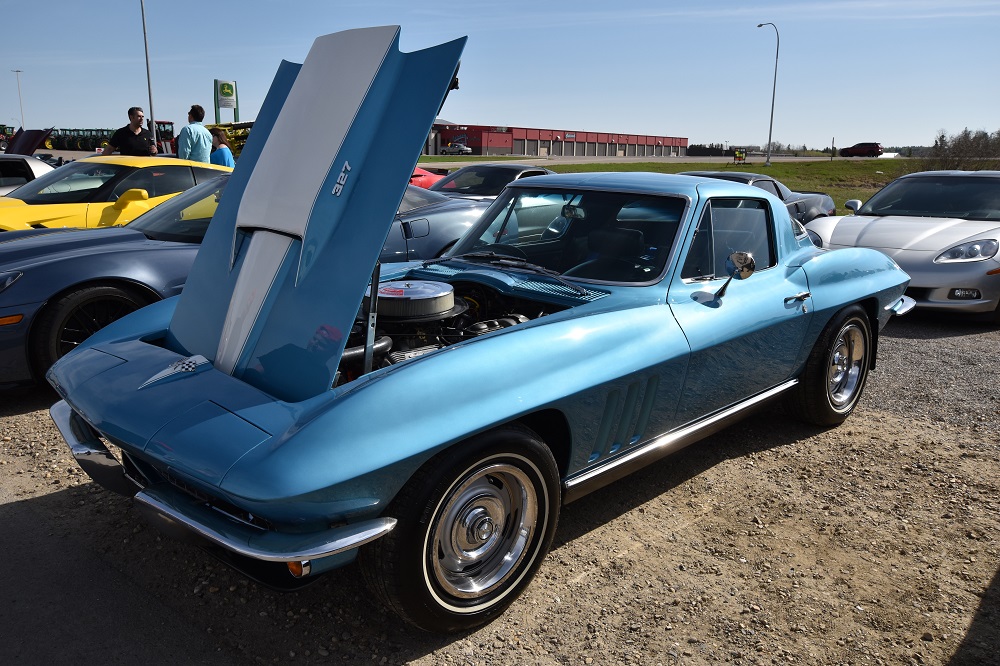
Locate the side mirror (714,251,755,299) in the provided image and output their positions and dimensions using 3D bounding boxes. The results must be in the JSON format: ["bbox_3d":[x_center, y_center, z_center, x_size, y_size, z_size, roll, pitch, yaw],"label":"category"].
[{"bbox_3d":[0.912,-0.228,3.220,0.120,0.180,0.095,10,16,34],"label":"side mirror"}]

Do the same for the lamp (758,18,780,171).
[{"bbox_3d":[21.388,-19.346,67.867,2.200,11.130,0.380,10,16,36],"label":"lamp"}]

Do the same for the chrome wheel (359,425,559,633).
[{"bbox_3d":[-0.095,0.575,2.538,0.670,0.670,0.200,-10,17,-41],"label":"chrome wheel"}]

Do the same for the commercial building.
[{"bbox_3d":[15.304,-51.073,224.922,22.000,6.300,125.000,10,16,35],"label":"commercial building"}]

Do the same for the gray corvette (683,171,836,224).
[{"bbox_3d":[2.730,-1.470,11.100,4.440,1.245,1.850,-12,18,-44],"label":"gray corvette"}]

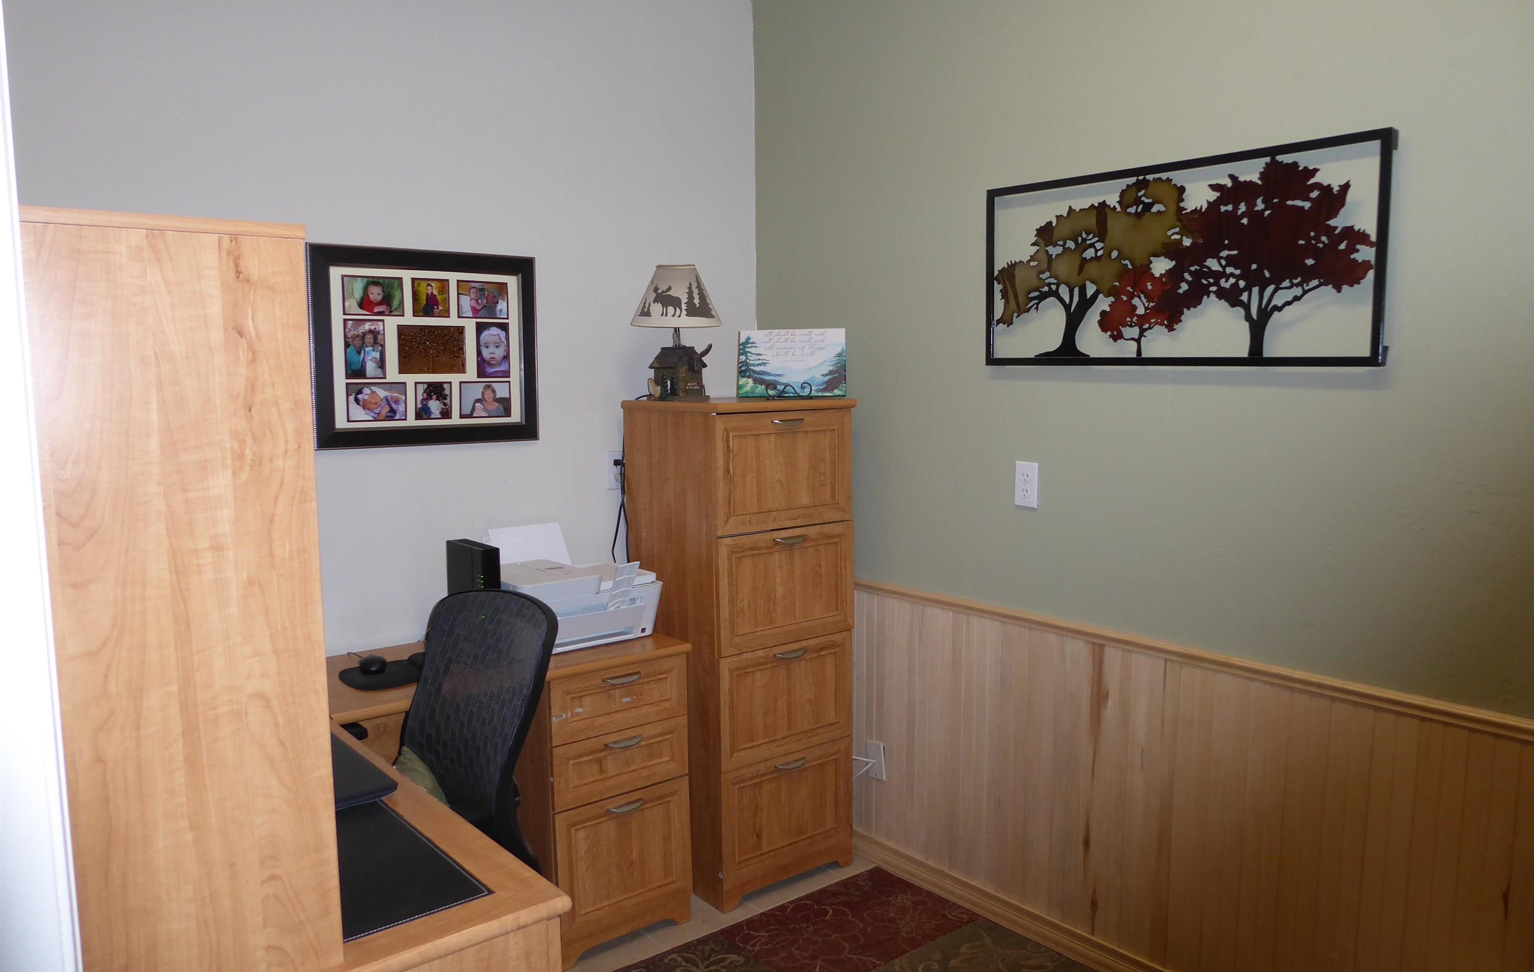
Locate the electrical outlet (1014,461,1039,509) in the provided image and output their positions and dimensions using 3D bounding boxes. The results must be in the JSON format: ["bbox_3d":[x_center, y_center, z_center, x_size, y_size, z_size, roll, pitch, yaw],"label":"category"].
[{"bbox_3d":[0.658,-0.003,2.696,0.008,0.114,0.070,-6,8,-39],"label":"electrical outlet"}]

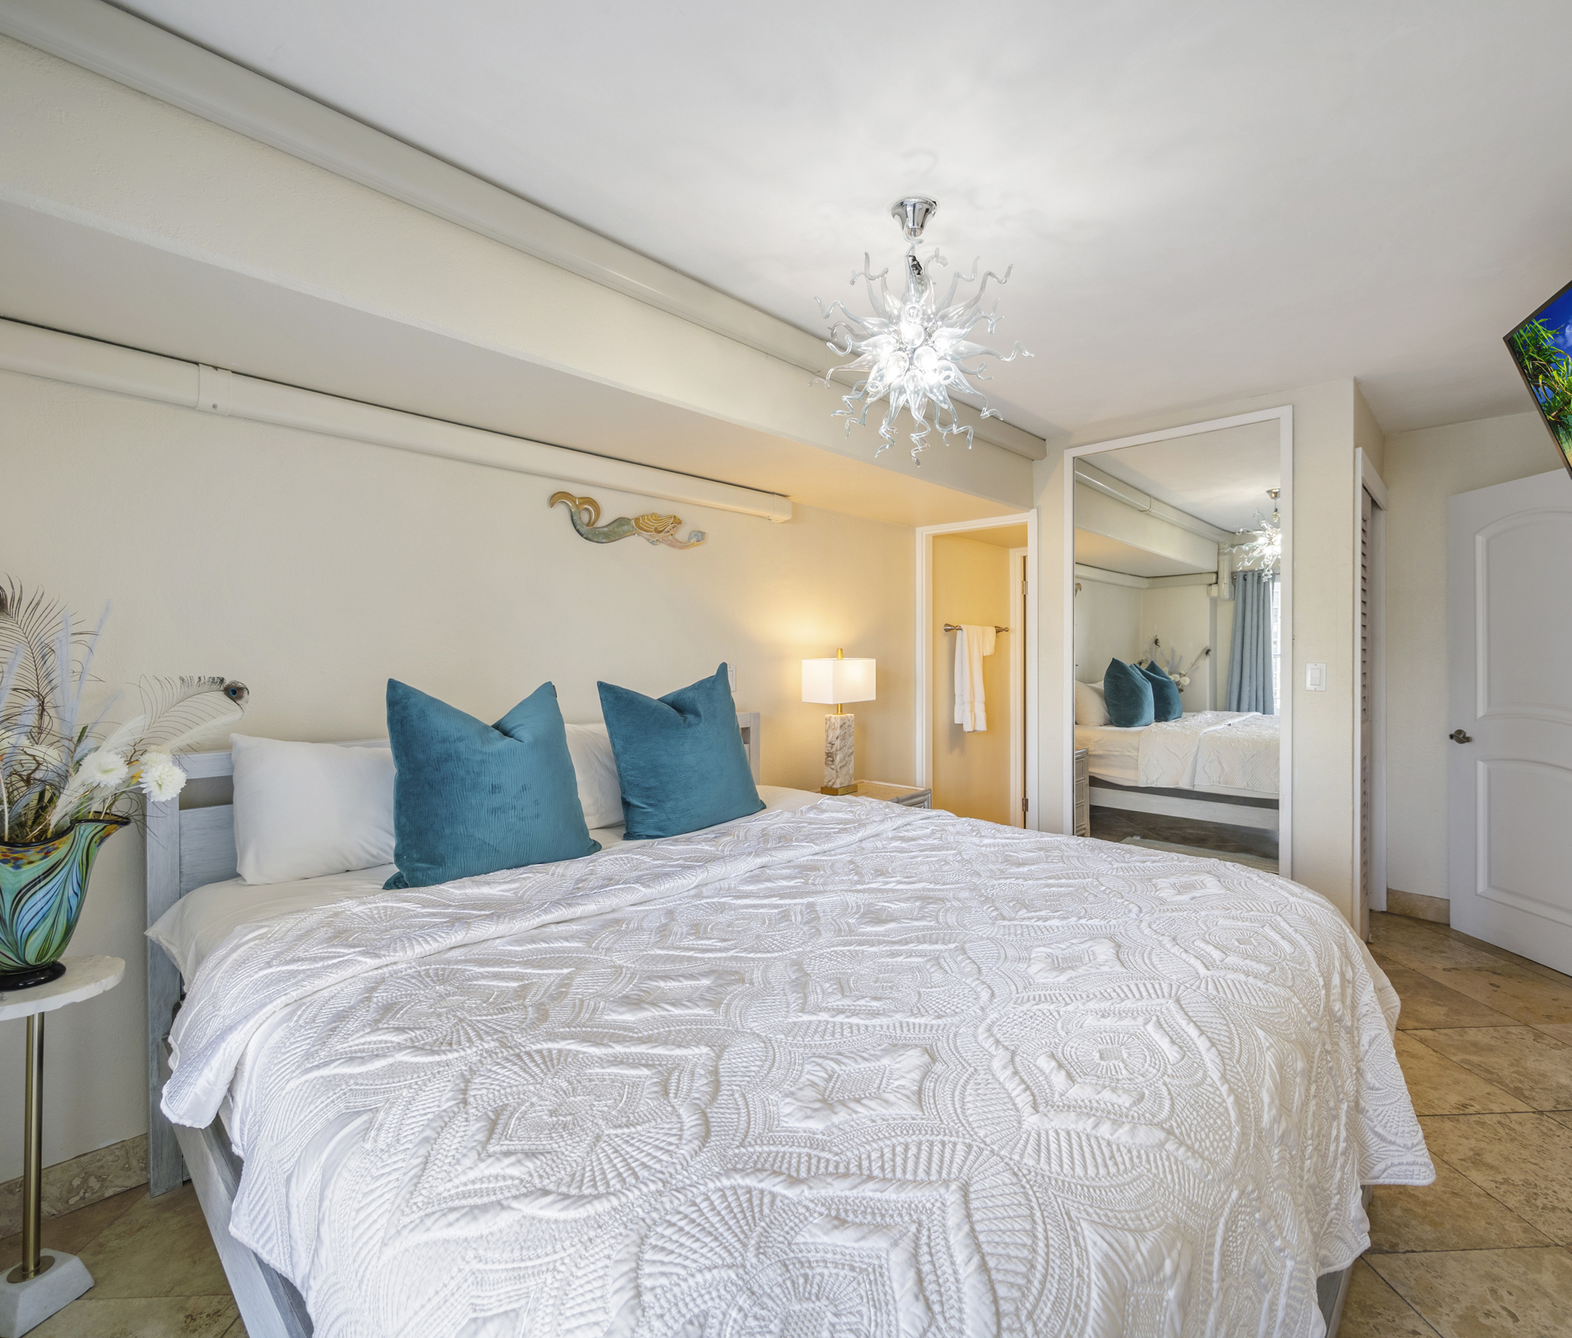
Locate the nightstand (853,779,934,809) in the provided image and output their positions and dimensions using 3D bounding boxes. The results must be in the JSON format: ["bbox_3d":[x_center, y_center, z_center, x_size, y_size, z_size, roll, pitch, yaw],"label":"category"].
[{"bbox_3d":[0.295,0.931,3.471,0.400,0.633,0.845,0,1,44],"label":"nightstand"}]

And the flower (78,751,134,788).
[{"bbox_3d":[-1.365,0.202,1.447,0.080,0.075,0.055,-1,1,-43],"label":"flower"}]

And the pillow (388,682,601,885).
[{"bbox_3d":[-0.798,0.270,1.954,0.550,0.515,0.200,-1,-12,-44],"label":"pillow"}]

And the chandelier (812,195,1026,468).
[{"bbox_3d":[0.330,-0.843,1.807,0.545,0.640,0.545,0,1,0],"label":"chandelier"}]

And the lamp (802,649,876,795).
[{"bbox_3d":[0.268,0.257,3.574,0.200,0.711,0.332,0,1,44],"label":"lamp"}]

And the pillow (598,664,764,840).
[{"bbox_3d":[-0.346,0.252,2.425,0.200,0.530,0.565,-17,-11,43],"label":"pillow"}]

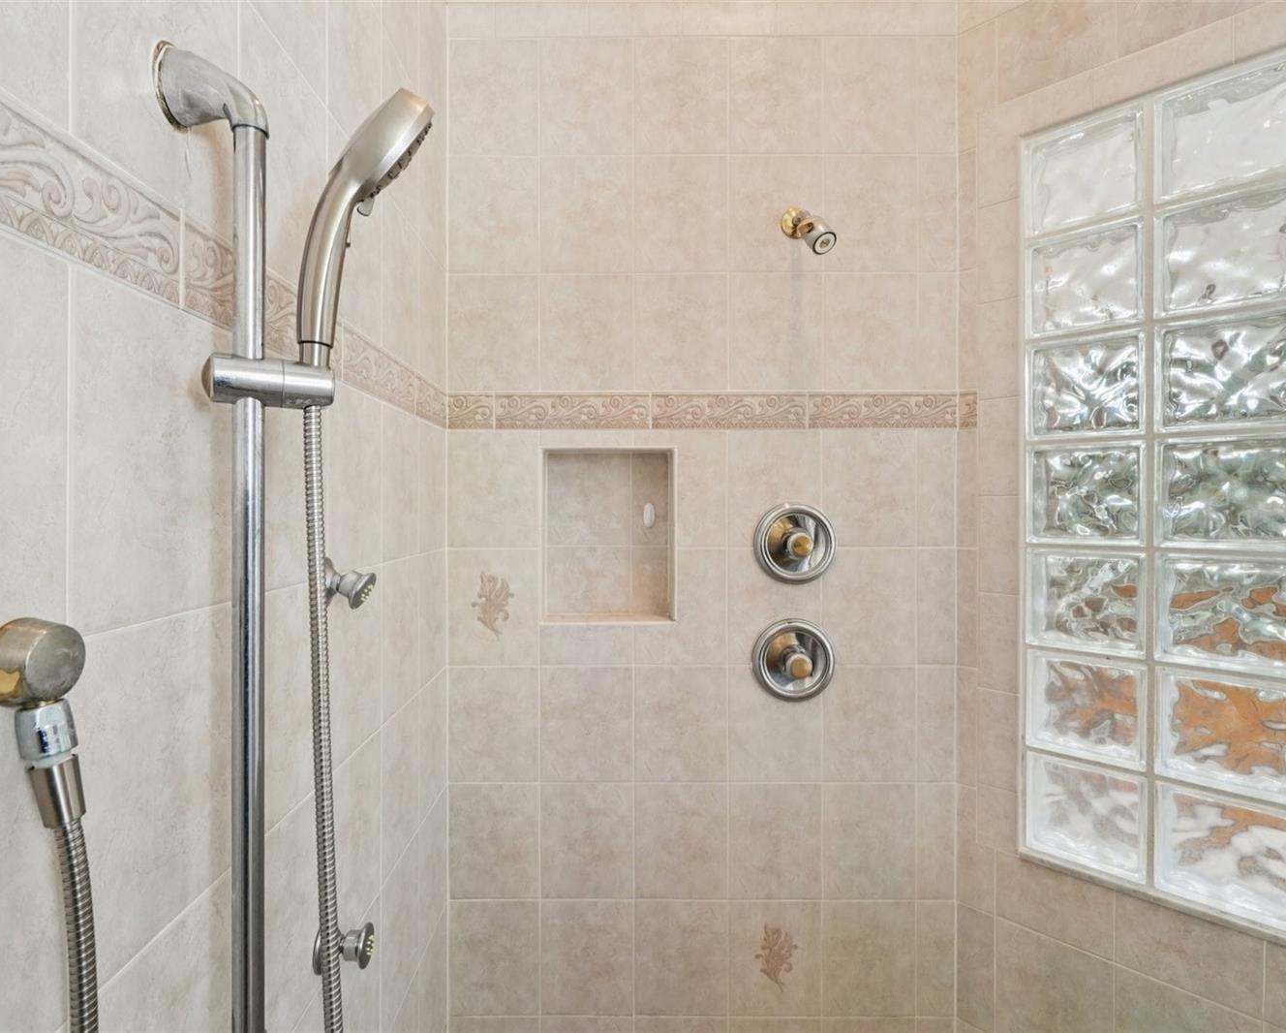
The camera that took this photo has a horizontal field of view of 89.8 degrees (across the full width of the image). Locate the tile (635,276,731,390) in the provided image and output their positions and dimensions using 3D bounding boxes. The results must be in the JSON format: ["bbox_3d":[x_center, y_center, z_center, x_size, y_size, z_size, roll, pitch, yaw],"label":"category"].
[{"bbox_3d":[0.083,-0.393,1.387,0.200,0.248,0.010,0,0,0],"label":"tile"}]

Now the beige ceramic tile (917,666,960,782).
[{"bbox_3d":[0.630,0.446,1.387,0.083,0.248,0.010,0,0,0],"label":"beige ceramic tile"}]

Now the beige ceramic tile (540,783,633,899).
[{"bbox_3d":[-0.119,0.702,1.399,0.200,0.250,0.010,0,0,0],"label":"beige ceramic tile"}]

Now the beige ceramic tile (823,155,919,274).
[{"bbox_3d":[0.487,-0.646,1.387,0.200,0.250,0.009,0,0,0],"label":"beige ceramic tile"}]

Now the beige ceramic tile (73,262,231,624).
[{"bbox_3d":[-0.395,-0.045,0.531,0.010,0.253,0.193,0,1,-2],"label":"beige ceramic tile"}]

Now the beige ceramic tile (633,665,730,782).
[{"bbox_3d":[0.083,0.452,1.402,0.203,0.253,0.010,0,1,0],"label":"beige ceramic tile"}]

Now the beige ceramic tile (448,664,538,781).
[{"bbox_3d":[-0.323,0.452,1.404,0.198,0.253,0.010,0,1,0],"label":"beige ceramic tile"}]

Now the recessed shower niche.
[{"bbox_3d":[-0.074,0.041,1.438,0.283,0.372,0.100,0,0,0],"label":"recessed shower niche"}]

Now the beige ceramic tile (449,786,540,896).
[{"bbox_3d":[-0.318,0.697,1.387,0.193,0.249,0.010,0,0,0],"label":"beige ceramic tile"}]

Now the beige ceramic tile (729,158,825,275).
[{"bbox_3d":[0.285,-0.646,1.388,0.200,0.250,0.009,0,0,0],"label":"beige ceramic tile"}]

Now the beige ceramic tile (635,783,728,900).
[{"bbox_3d":[0.084,0.702,1.398,0.200,0.250,0.010,0,0,0],"label":"beige ceramic tile"}]

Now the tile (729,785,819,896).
[{"bbox_3d":[0.284,0.697,1.387,0.200,0.249,0.010,0,0,0],"label":"tile"}]

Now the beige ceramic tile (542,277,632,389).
[{"bbox_3d":[-0.120,-0.394,1.391,0.201,0.249,0.010,0,1,0],"label":"beige ceramic tile"}]

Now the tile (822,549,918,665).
[{"bbox_3d":[0.489,0.195,1.390,0.200,0.250,0.009,0,0,0],"label":"tile"}]

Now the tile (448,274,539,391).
[{"bbox_3d":[-0.322,-0.394,1.392,0.198,0.249,0.010,0,1,0],"label":"tile"}]

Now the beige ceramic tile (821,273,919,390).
[{"bbox_3d":[0.488,-0.394,1.388,0.200,0.248,0.009,0,0,0],"label":"beige ceramic tile"}]

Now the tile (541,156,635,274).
[{"bbox_3d":[-0.120,-0.646,1.390,0.200,0.250,0.009,0,0,0],"label":"tile"}]

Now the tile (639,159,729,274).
[{"bbox_3d":[0.083,-0.648,1.391,0.200,0.250,0.010,0,0,0],"label":"tile"}]

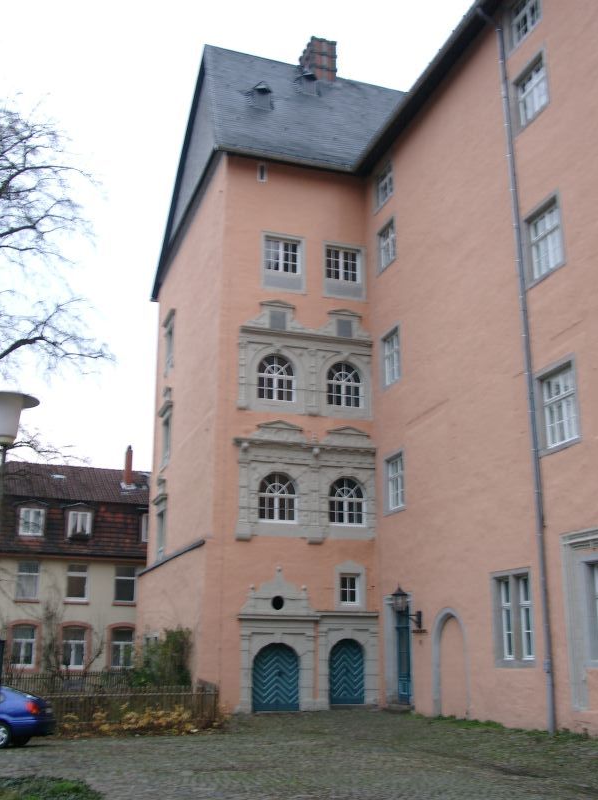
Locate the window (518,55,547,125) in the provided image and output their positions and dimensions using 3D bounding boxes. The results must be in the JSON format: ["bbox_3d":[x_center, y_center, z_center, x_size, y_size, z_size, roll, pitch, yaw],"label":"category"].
[{"bbox_3d":[6.066,-8.017,22.864,0.200,1.360,1.200,6,-18,-17],"label":"window"}]

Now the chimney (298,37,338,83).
[{"bbox_3d":[1.017,-17.579,46.808,1.376,2.643,1.827,6,-18,-18],"label":"chimney"}]

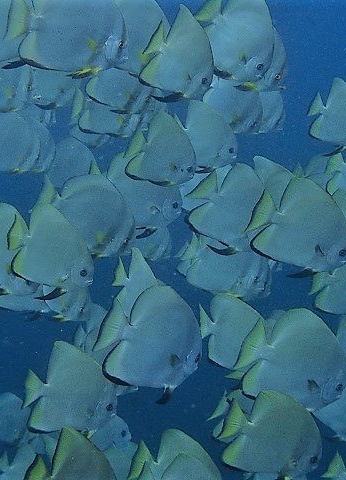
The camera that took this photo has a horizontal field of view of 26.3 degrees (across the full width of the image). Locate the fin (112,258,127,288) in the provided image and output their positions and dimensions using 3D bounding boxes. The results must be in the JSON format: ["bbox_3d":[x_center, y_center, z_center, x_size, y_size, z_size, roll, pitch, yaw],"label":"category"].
[{"bbox_3d":[-0.232,0.141,3.200,0.060,0.125,0.020,18,-3,-20],"label":"fin"}]

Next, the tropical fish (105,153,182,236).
[{"bbox_3d":[-0.144,-0.201,3.000,0.385,0.355,0.070,20,-3,-9],"label":"tropical fish"}]

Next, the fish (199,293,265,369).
[{"bbox_3d":[0.288,0.405,3.200,0.360,0.325,0.065,13,0,0],"label":"fish"}]

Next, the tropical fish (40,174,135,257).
[{"bbox_3d":[-0.311,-0.083,2.600,0.350,0.285,0.075,25,-3,-28],"label":"tropical fish"}]

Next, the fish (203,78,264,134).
[{"bbox_3d":[0.306,-0.738,4.000,0.400,0.380,0.065,15,2,-1],"label":"fish"}]

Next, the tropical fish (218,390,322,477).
[{"bbox_3d":[0.383,0.750,2.850,0.400,0.360,0.065,19,-1,-8],"label":"tropical fish"}]

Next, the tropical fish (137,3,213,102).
[{"bbox_3d":[0.033,-0.711,2.850,0.345,0.335,0.065,28,7,14],"label":"tropical fish"}]

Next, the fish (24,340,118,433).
[{"bbox_3d":[-0.356,0.542,2.700,0.360,0.335,0.065,15,0,0],"label":"fish"}]

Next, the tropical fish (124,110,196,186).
[{"bbox_3d":[-0.050,-0.477,3.900,0.400,0.380,0.065,22,-7,-21],"label":"tropical fish"}]

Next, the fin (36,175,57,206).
[{"bbox_3d":[-0.482,-0.169,2.750,0.065,0.145,0.018,22,-1,-3],"label":"fin"}]

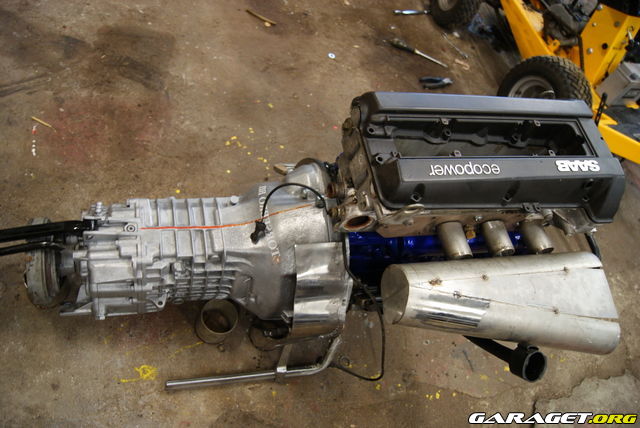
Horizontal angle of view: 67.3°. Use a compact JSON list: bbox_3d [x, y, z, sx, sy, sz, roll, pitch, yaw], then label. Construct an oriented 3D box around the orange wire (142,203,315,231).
[{"bbox_3d":[-0.196,0.013,1.032,0.371,0.060,0.030,-4,65,-18],"label":"orange wire"}]

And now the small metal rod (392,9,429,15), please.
[{"bbox_3d":[0.459,-1.012,2.406,0.225,0.020,0.022,-11,63,-25],"label":"small metal rod"}]

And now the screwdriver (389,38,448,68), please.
[{"bbox_3d":[0.409,-0.664,1.993,0.271,0.031,0.033,23,60,-4],"label":"screwdriver"}]

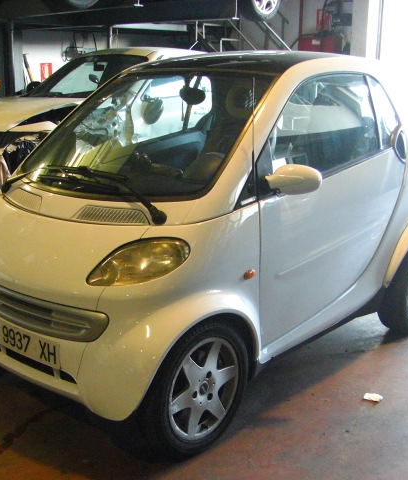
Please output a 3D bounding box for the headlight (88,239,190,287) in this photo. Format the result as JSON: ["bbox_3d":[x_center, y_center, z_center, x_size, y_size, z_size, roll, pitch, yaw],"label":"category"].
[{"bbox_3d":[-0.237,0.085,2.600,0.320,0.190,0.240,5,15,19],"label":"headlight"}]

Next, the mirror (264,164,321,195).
[{"bbox_3d":[0.354,-0.248,2.790,0.210,0.140,0.140,12,18,40],"label":"mirror"}]

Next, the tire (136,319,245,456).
[{"bbox_3d":[-0.046,0.564,2.754,0.155,0.565,0.565,12,18,40],"label":"tire"}]

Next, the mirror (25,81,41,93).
[{"bbox_3d":[-1.894,-1.698,7.850,0.220,0.160,0.130,10,17,36],"label":"mirror"}]

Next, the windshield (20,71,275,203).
[{"bbox_3d":[-0.282,-0.513,3.189,1.270,0.110,0.820,12,58,40],"label":"windshield"}]

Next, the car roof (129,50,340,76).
[{"bbox_3d":[0.207,-0.918,3.653,1.020,0.100,0.860,12,18,40],"label":"car roof"}]

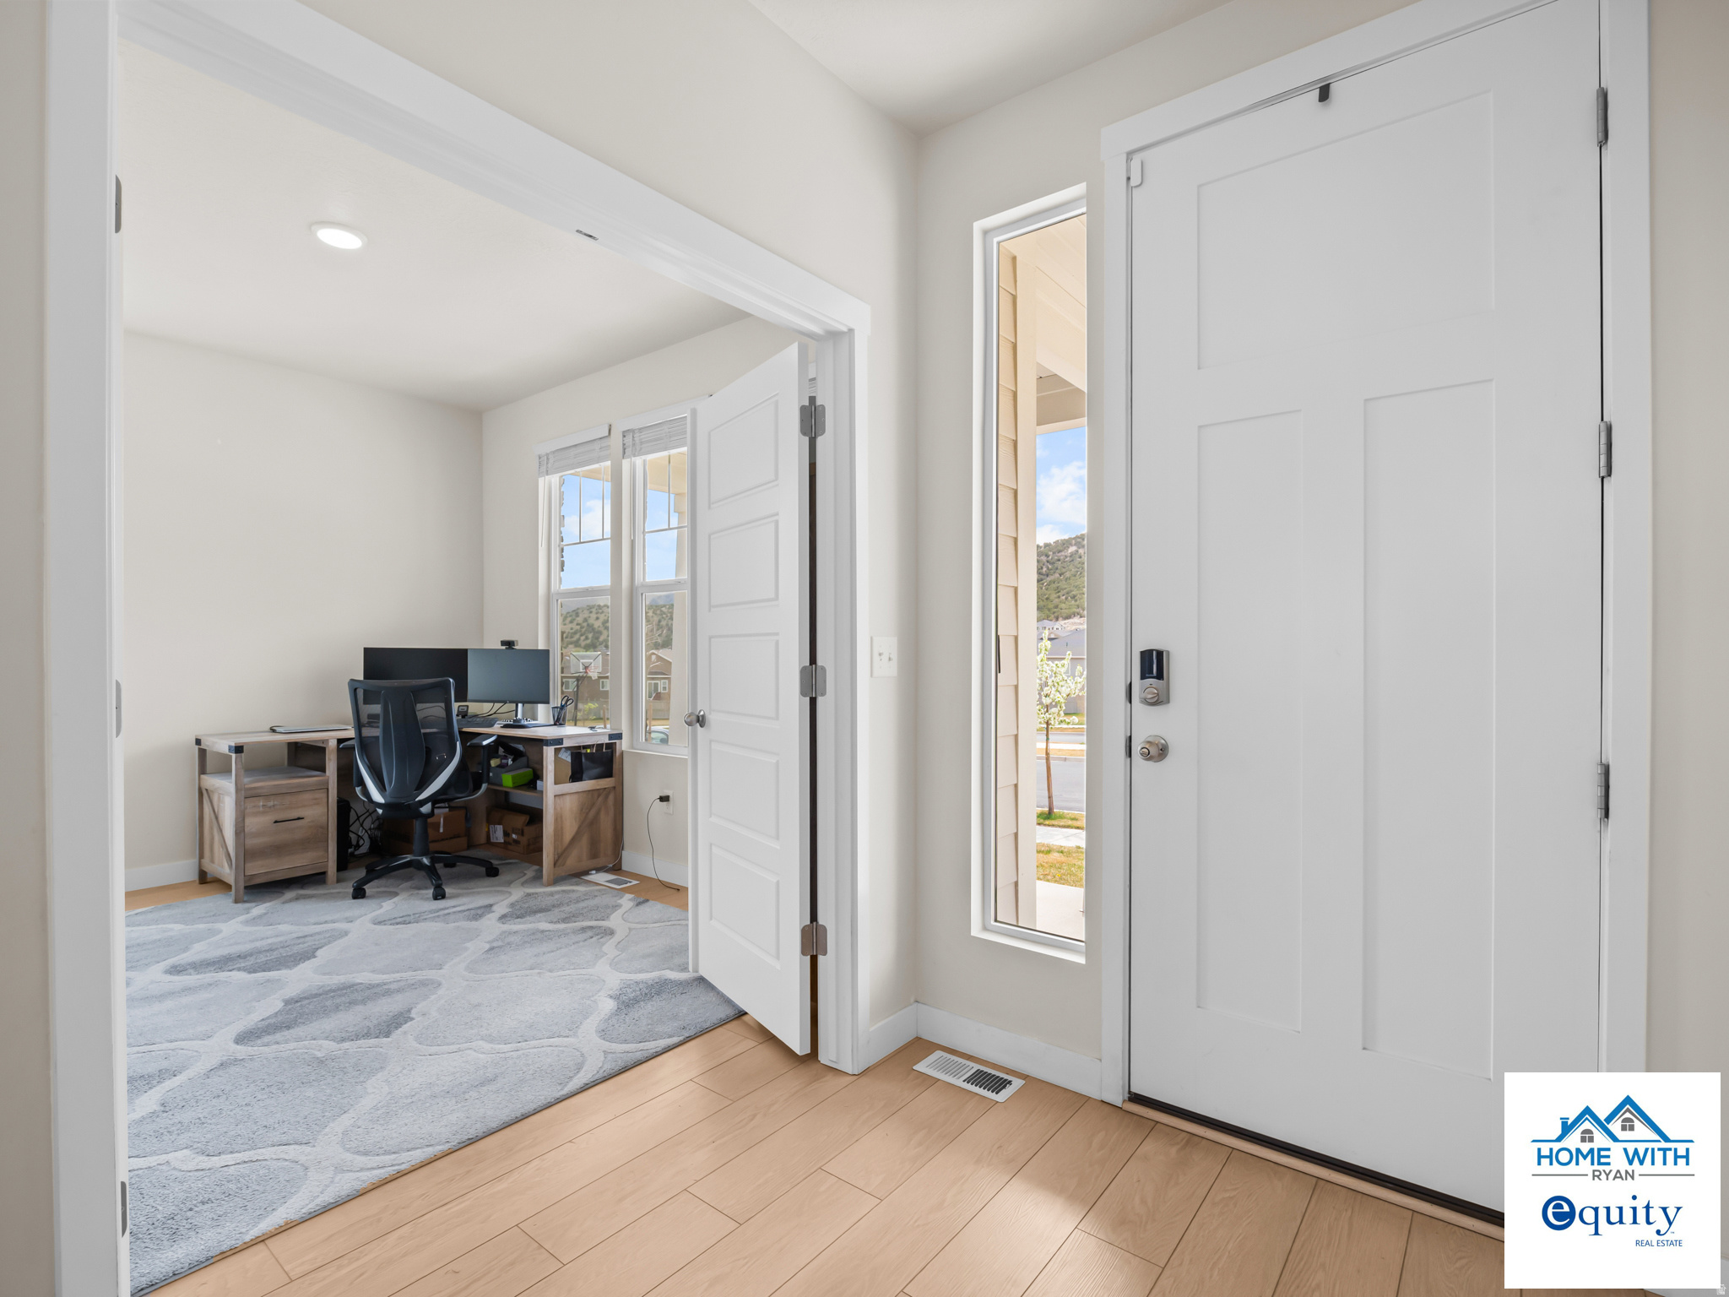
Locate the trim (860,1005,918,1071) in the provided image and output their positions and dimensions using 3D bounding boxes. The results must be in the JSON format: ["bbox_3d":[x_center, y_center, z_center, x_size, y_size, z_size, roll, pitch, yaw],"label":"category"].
[{"bbox_3d":[0.076,1.127,2.320,0.016,0.101,0.260,0,0,39],"label":"trim"}]

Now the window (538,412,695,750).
[{"bbox_3d":[-1.321,-0.321,4.365,1.575,1.715,0.110,0,0,39],"label":"window"}]

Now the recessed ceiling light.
[{"bbox_3d":[-1.976,-1.548,3.008,0.180,0.020,0.180,0,0,0],"label":"recessed ceiling light"}]

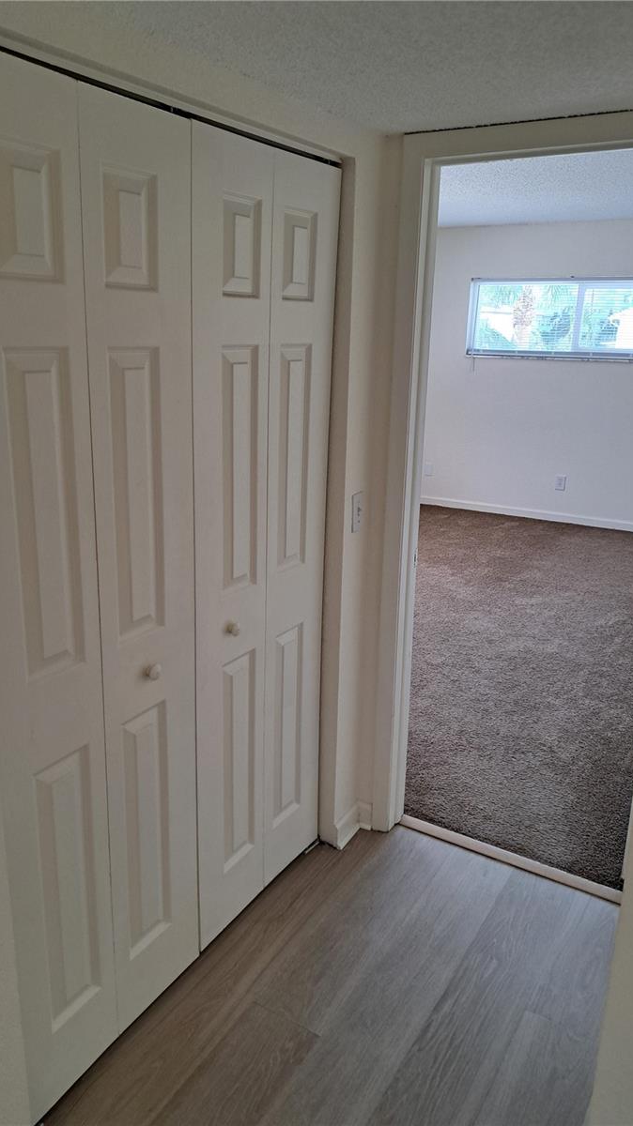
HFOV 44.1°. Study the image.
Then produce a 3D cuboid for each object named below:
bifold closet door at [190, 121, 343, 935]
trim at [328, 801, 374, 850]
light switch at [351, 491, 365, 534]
[{"bbox_3d":[-0.134,0.019,2.076,0.040,2.007,0.593,11,19,30],"label":"bifold closet door"},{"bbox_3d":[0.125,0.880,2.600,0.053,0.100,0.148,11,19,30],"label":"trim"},{"bbox_3d":[0.121,-0.147,2.290,0.012,0.115,0.070,11,19,30],"label":"light switch"}]

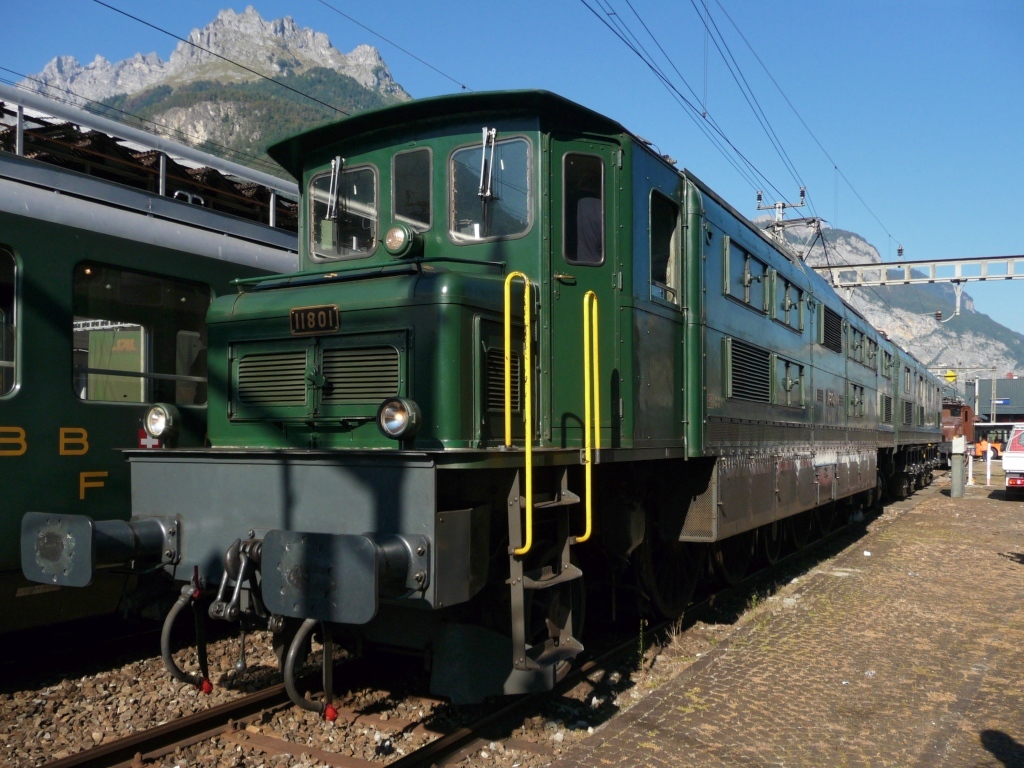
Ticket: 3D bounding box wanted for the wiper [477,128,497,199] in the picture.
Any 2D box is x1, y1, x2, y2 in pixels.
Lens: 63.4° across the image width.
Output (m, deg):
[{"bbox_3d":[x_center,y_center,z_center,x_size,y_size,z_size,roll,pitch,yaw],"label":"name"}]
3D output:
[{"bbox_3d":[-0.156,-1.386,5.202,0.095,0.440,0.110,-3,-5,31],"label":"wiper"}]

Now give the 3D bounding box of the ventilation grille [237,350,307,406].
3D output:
[{"bbox_3d":[-1.414,-0.036,4.873,0.560,0.305,0.040,-3,-5,31],"label":"ventilation grille"}]

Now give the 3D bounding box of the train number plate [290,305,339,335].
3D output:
[{"bbox_3d":[-1.136,-0.366,4.719,0.372,0.158,0.030,-3,-5,31],"label":"train number plate"}]

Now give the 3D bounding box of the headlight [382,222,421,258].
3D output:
[{"bbox_3d":[-0.725,-0.943,5.465,0.235,0.235,0.200,-3,-5,31],"label":"headlight"}]

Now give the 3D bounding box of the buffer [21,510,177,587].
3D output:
[{"bbox_3d":[-2.216,0.873,4.542,0.620,0.357,0.580,-3,-5,31],"label":"buffer"}]

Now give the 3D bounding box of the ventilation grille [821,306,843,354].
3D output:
[{"bbox_3d":[4.393,-0.729,11.314,0.060,0.540,1.450,-3,-5,31],"label":"ventilation grille"}]

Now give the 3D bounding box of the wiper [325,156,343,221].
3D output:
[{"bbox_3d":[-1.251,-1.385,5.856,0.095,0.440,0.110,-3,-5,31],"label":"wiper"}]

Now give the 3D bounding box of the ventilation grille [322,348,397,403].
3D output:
[{"bbox_3d":[-0.841,-0.055,4.533,0.550,0.300,0.040,-3,-5,31],"label":"ventilation grille"}]

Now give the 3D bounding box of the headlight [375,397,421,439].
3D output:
[{"bbox_3d":[-0.530,0.164,3.984,0.200,0.200,0.155,-3,-5,31],"label":"headlight"}]

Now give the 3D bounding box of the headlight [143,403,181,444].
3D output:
[{"bbox_3d":[-2.043,0.222,4.883,0.200,0.205,0.155,-3,-5,31],"label":"headlight"}]

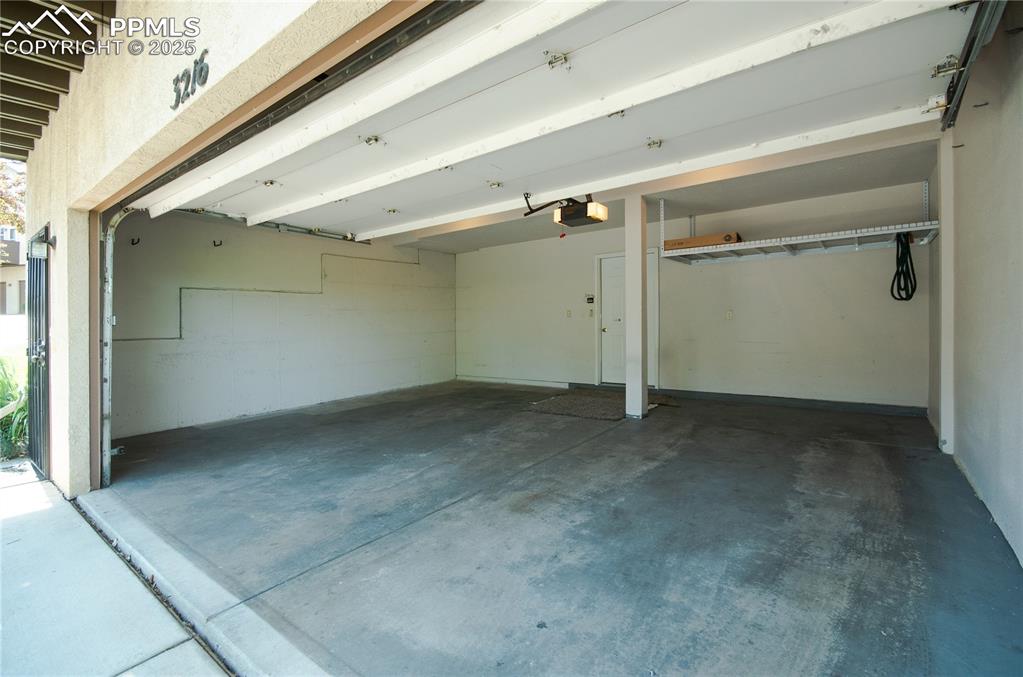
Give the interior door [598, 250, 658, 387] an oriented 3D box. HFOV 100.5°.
[{"bbox_3d":[1.834,-0.280,6.682,0.870,2.030,0.050,0,1,36],"label":"interior door"}]

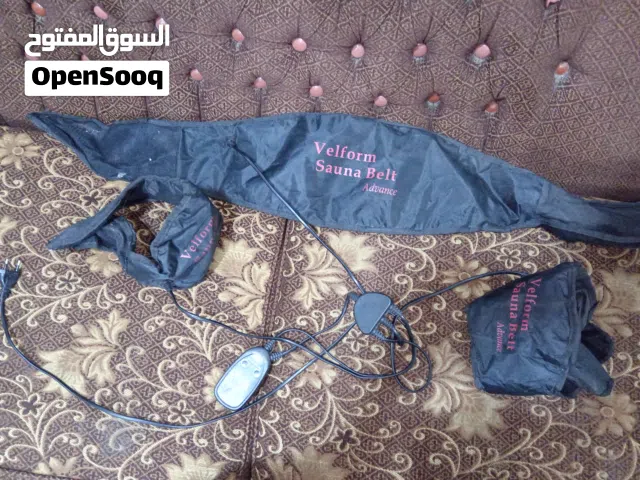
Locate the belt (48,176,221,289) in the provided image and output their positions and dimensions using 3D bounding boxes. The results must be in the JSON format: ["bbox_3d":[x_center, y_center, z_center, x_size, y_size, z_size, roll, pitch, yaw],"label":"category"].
[{"bbox_3d":[-0.291,-0.023,0.806,0.233,0.110,0.159,21,72,6],"label":"belt"}]

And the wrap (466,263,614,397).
[{"bbox_3d":[0.347,0.140,0.772,0.224,0.085,0.193,4,71,1],"label":"wrap"}]

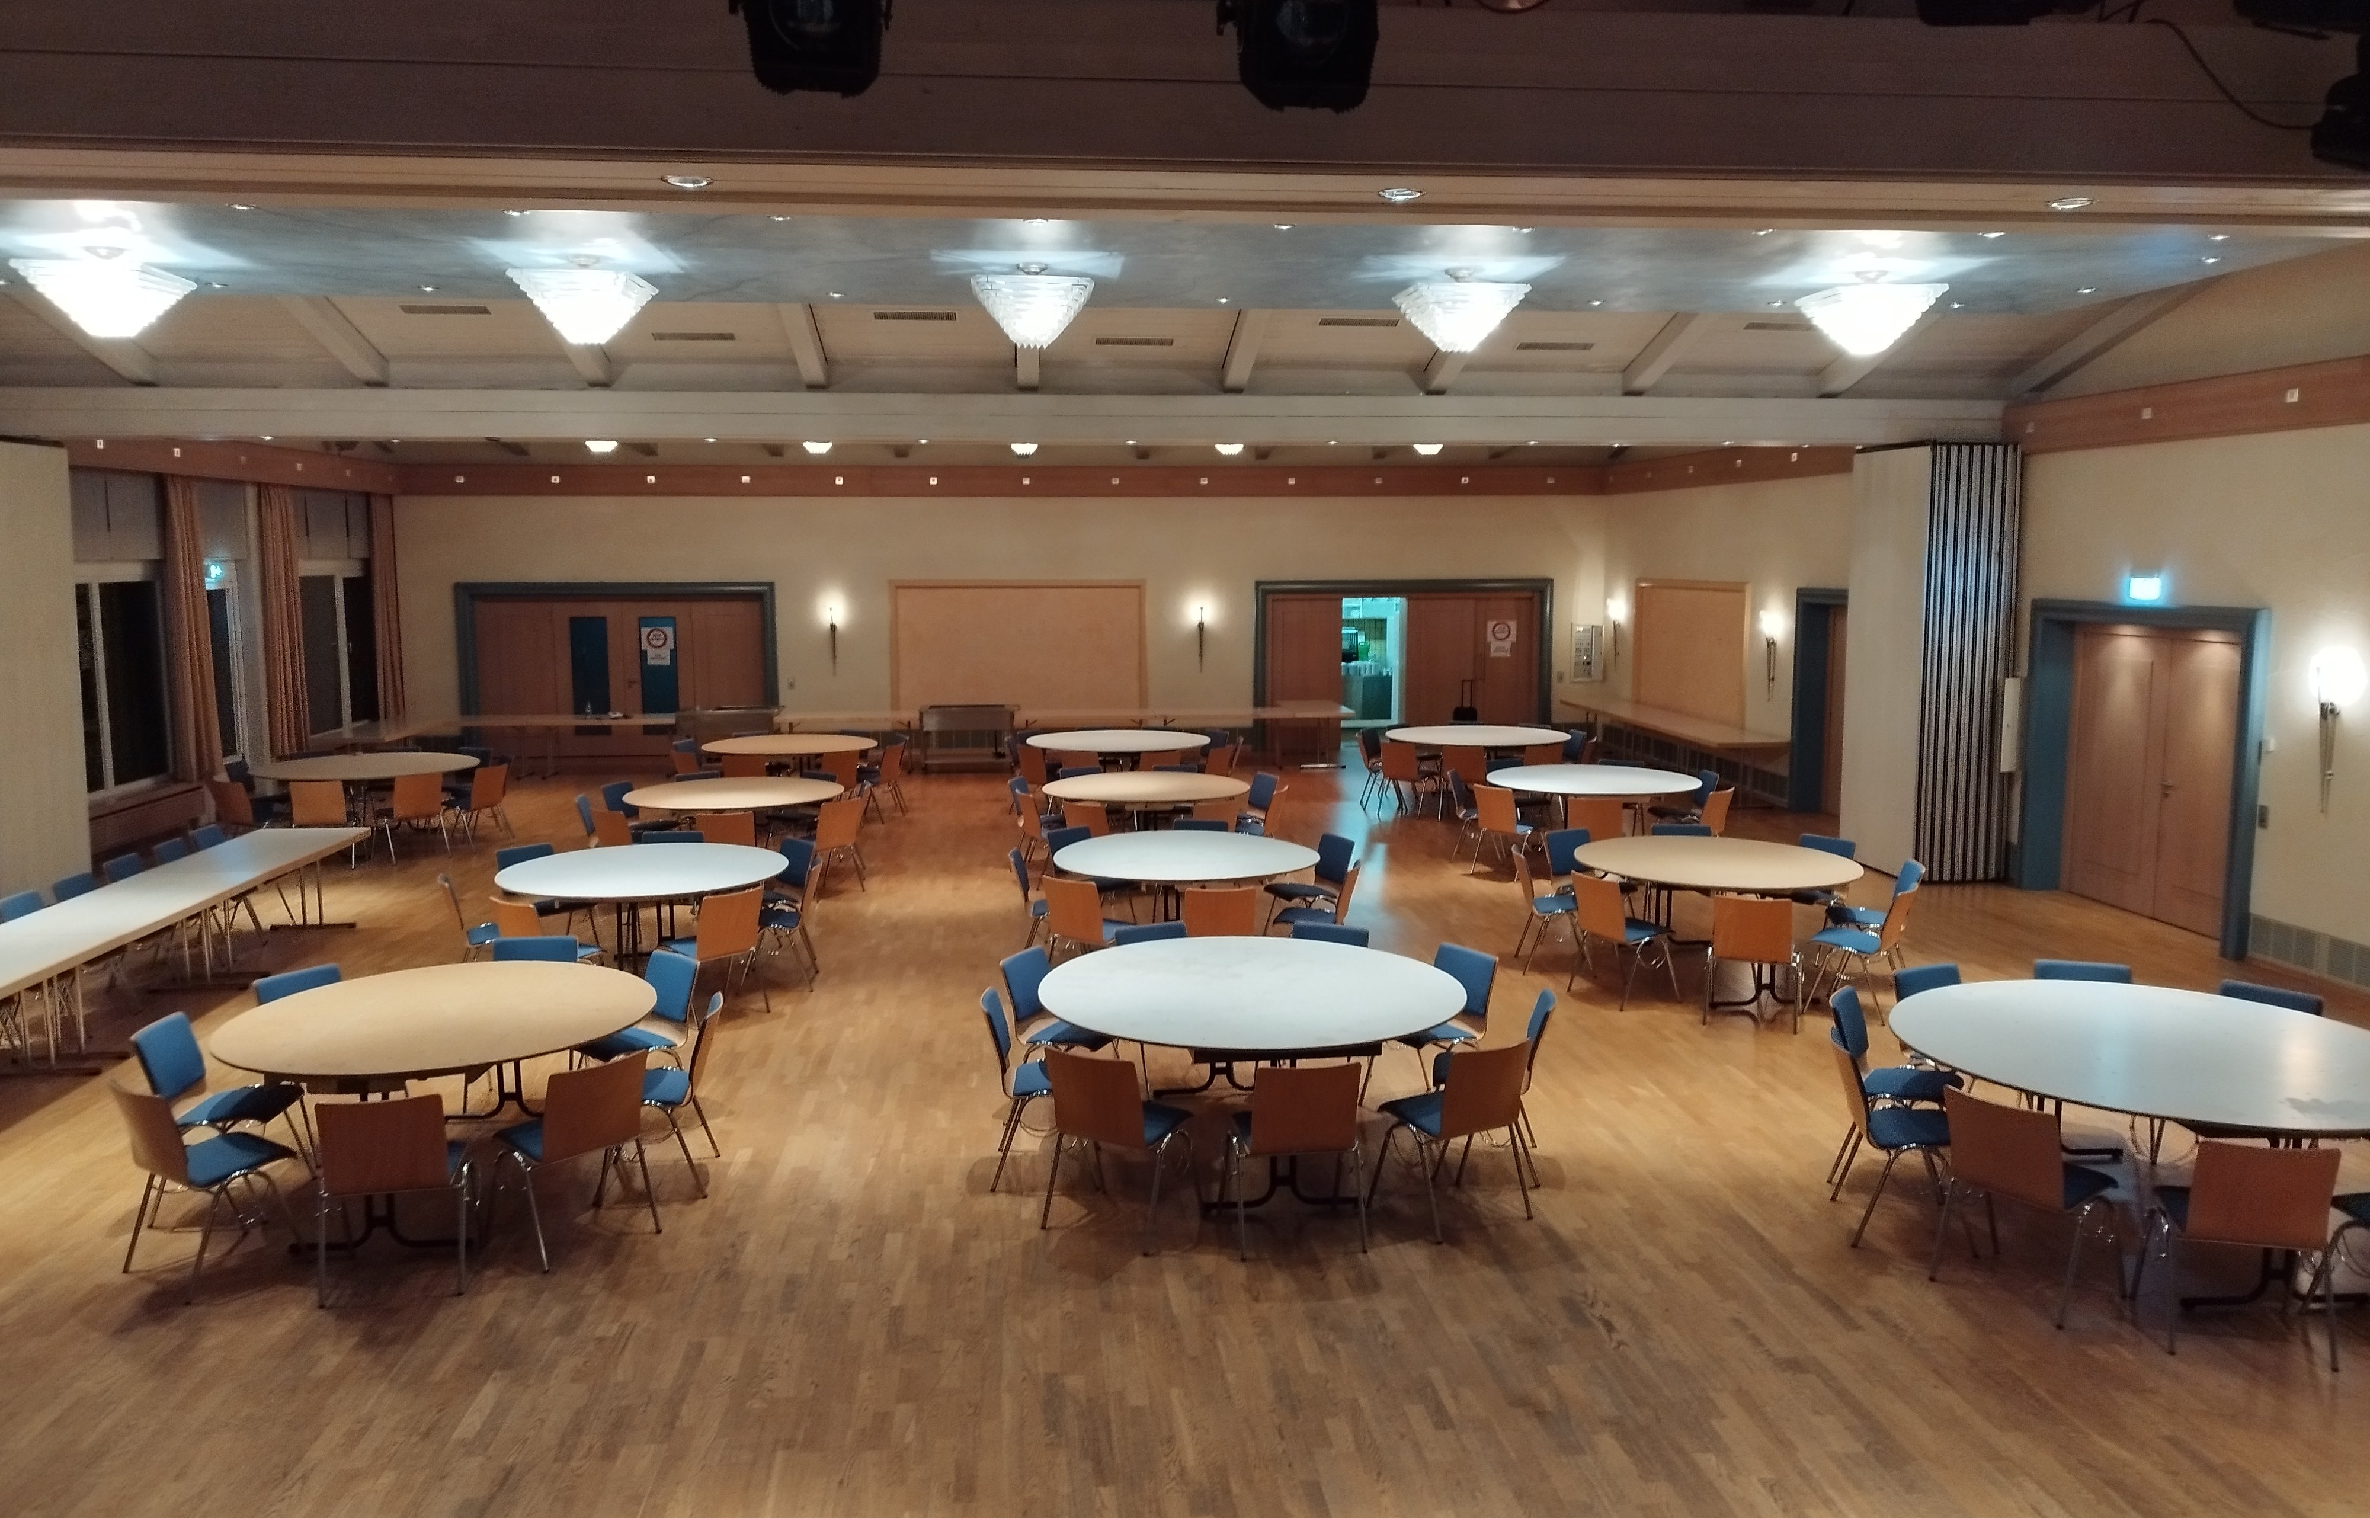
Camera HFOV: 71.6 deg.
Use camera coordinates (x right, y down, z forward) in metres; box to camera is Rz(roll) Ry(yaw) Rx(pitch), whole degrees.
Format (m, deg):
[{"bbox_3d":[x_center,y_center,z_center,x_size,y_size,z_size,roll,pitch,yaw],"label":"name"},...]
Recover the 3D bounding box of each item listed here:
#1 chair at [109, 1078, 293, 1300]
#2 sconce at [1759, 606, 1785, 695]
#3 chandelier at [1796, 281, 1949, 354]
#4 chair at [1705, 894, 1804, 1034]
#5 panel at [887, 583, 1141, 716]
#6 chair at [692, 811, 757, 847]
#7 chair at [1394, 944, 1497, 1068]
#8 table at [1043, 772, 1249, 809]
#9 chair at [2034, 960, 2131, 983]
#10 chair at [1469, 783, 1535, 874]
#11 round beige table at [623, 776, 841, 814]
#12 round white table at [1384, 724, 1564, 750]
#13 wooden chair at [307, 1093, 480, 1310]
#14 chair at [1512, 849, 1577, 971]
[{"bbox_3d":[-3.843,1.610,6.454,0.515,0.795,0.525,4,9,33],"label":"chair"},{"bbox_3d":[6.281,-1.129,17.585,0.200,0.960,0.200,-1,7,-6],"label":"sconce"},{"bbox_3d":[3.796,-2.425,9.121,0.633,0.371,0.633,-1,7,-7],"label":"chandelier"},{"bbox_3d":[3.378,1.154,9.714,0.520,0.800,0.530,3,8,24],"label":"chair"},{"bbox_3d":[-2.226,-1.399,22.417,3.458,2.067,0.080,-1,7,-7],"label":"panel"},{"bbox_3d":[-3.590,0.779,12.930,0.515,0.785,0.520,-2,7,-14],"label":"chair"},{"bbox_3d":[1.215,1.356,8.102,0.525,0.785,0.505,-5,8,-32],"label":"chair"},{"bbox_3d":[-0.335,0.615,14.248,1.812,0.761,1.812,0,7,0],"label":"table"},{"bbox_3d":[4.261,1.403,7.736,0.520,0.800,0.530,2,8,17],"label":"chair"},{"bbox_3d":[2.800,0.604,14.048,0.530,0.800,0.520,-6,9,-37],"label":"chair"},{"bbox_3d":[-3.819,0.658,14.038,1.819,0.750,1.819,-1,7,-5],"label":"round beige table"},{"bbox_3d":[3.177,0.127,17.839,1.965,0.760,1.965,0,7,0],"label":"round white table"},{"bbox_3d":[-3.009,1.604,6.284,0.515,0.785,0.520,-2,7,-14],"label":"wooden chair"},{"bbox_3d":[2.459,1.001,10.974,0.525,0.795,0.515,0,7,4],"label":"chair"}]

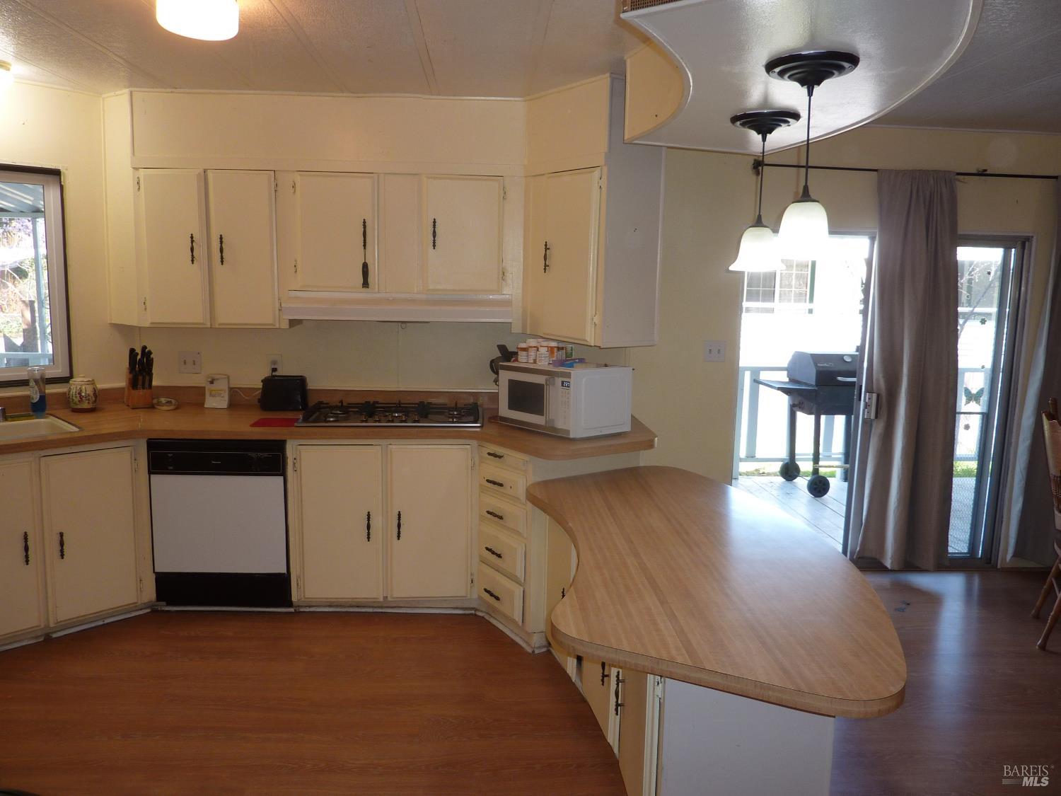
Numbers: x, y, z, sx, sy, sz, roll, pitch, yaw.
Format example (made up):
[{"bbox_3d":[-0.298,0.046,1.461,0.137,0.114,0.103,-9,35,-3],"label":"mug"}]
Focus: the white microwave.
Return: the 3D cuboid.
[{"bbox_3d":[0.154,-0.011,3.703,0.395,0.302,0.500,-7,12,-42],"label":"white microwave"}]

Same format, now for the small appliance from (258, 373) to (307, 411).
[{"bbox_3d":[-1.313,-0.032,4.117,0.250,0.185,0.165,1,9,-2],"label":"small appliance"}]

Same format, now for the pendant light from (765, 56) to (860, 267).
[{"bbox_3d":[0.760,-0.632,2.103,0.240,0.530,0.240,1,9,-2],"label":"pendant light"}]

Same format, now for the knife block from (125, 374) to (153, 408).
[{"bbox_3d":[-2.093,-0.043,4.092,0.115,0.180,0.130,-4,10,-31],"label":"knife block"}]

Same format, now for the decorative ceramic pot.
[{"bbox_3d":[-2.340,-0.033,3.995,0.160,0.185,0.160,1,9,-2],"label":"decorative ceramic pot"}]

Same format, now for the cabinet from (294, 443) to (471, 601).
[{"bbox_3d":[-0.711,0.563,3.959,0.868,0.816,0.600,1,9,-2],"label":"cabinet"}]

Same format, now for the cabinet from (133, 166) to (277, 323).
[{"bbox_3d":[-1.575,-0.751,3.901,0.689,0.765,0.320,1,9,-2],"label":"cabinet"}]

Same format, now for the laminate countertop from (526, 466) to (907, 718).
[{"bbox_3d":[0.502,0.502,2.634,0.970,0.042,2.050,1,9,-2],"label":"laminate countertop"}]

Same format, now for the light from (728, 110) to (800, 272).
[{"bbox_3d":[0.833,-0.726,2.755,0.240,0.535,0.240,1,9,-2],"label":"light"}]

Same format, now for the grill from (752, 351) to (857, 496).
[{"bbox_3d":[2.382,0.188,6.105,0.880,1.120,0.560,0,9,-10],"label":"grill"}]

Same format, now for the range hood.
[{"bbox_3d":[-0.652,-0.471,3.922,1.112,0.142,0.420,1,9,-2],"label":"range hood"}]

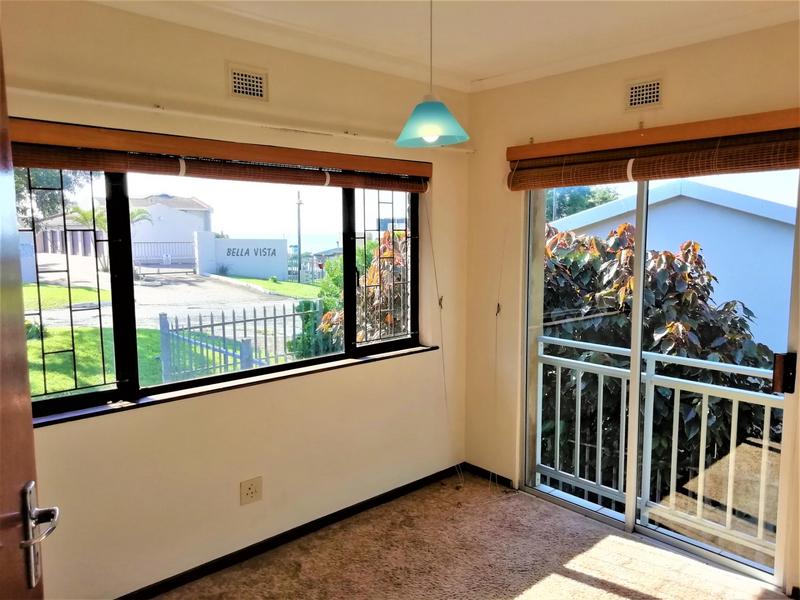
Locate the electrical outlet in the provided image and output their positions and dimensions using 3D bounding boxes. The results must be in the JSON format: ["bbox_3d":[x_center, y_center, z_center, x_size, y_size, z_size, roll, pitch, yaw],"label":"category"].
[{"bbox_3d":[-0.749,0.963,3.029,0.123,0.119,0.014,-6,9,-42],"label":"electrical outlet"}]

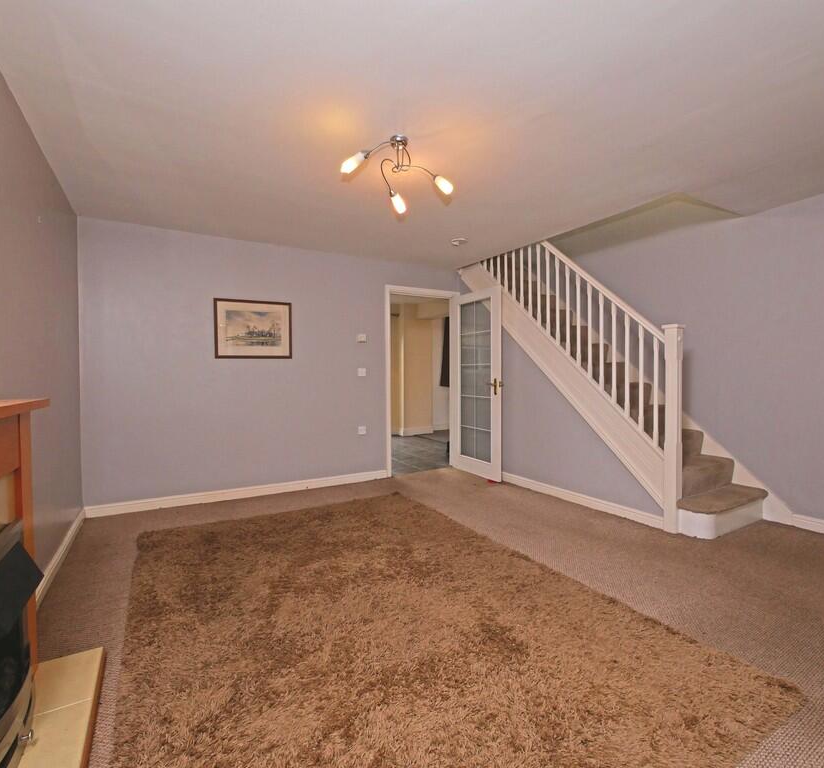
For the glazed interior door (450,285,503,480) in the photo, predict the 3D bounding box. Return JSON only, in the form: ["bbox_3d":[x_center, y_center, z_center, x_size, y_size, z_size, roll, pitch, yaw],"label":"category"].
[{"bbox_3d":[0.694,-0.012,4.514,0.045,1.983,0.817,-1,1,-31],"label":"glazed interior door"}]

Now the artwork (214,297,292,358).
[{"bbox_3d":[-1.398,-0.488,3.699,0.660,0.519,0.025,-1,1,-31],"label":"artwork"}]

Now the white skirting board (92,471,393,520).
[{"bbox_3d":[-1.357,0.966,3.755,2.545,0.083,0.019,-1,1,-31],"label":"white skirting board"}]

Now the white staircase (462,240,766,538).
[{"bbox_3d":[1.570,-0.183,3.951,0.952,2.365,2.634,-1,1,-31],"label":"white staircase"}]

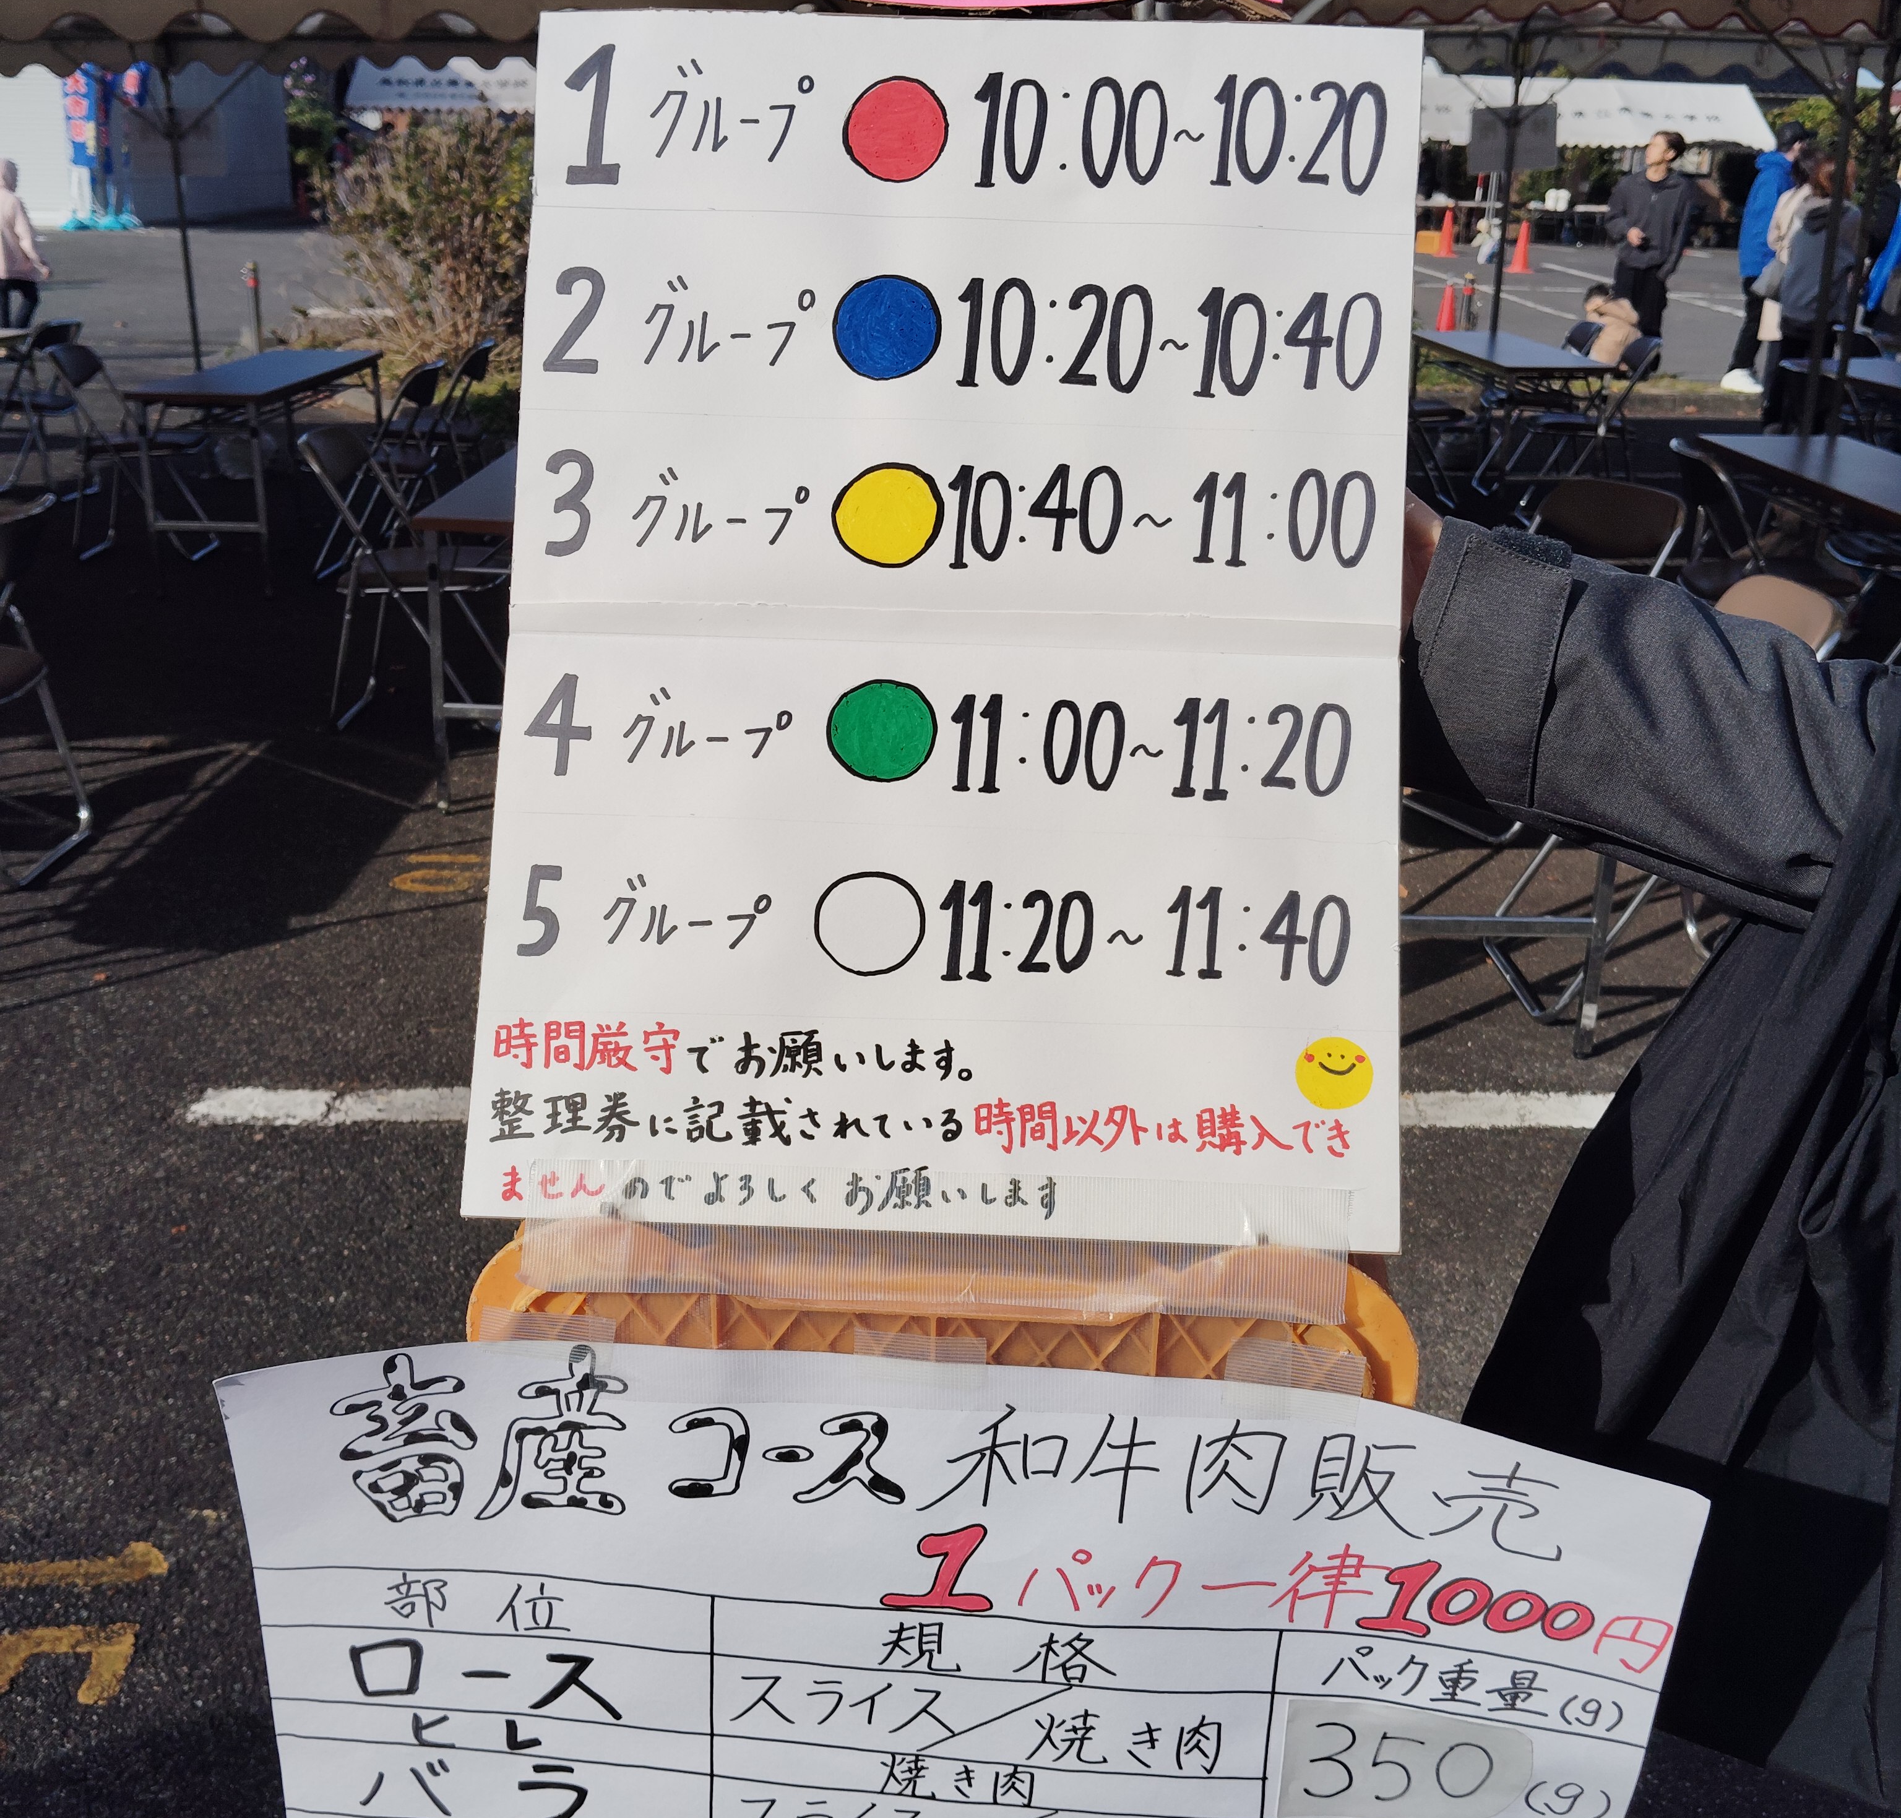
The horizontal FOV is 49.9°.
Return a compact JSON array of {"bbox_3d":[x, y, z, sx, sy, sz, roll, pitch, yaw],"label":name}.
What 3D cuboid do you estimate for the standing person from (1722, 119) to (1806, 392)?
[{"bbox_3d":[5.416,-4.301,13.526,0.500,1.720,0.500,5,20,11],"label":"standing person"}]

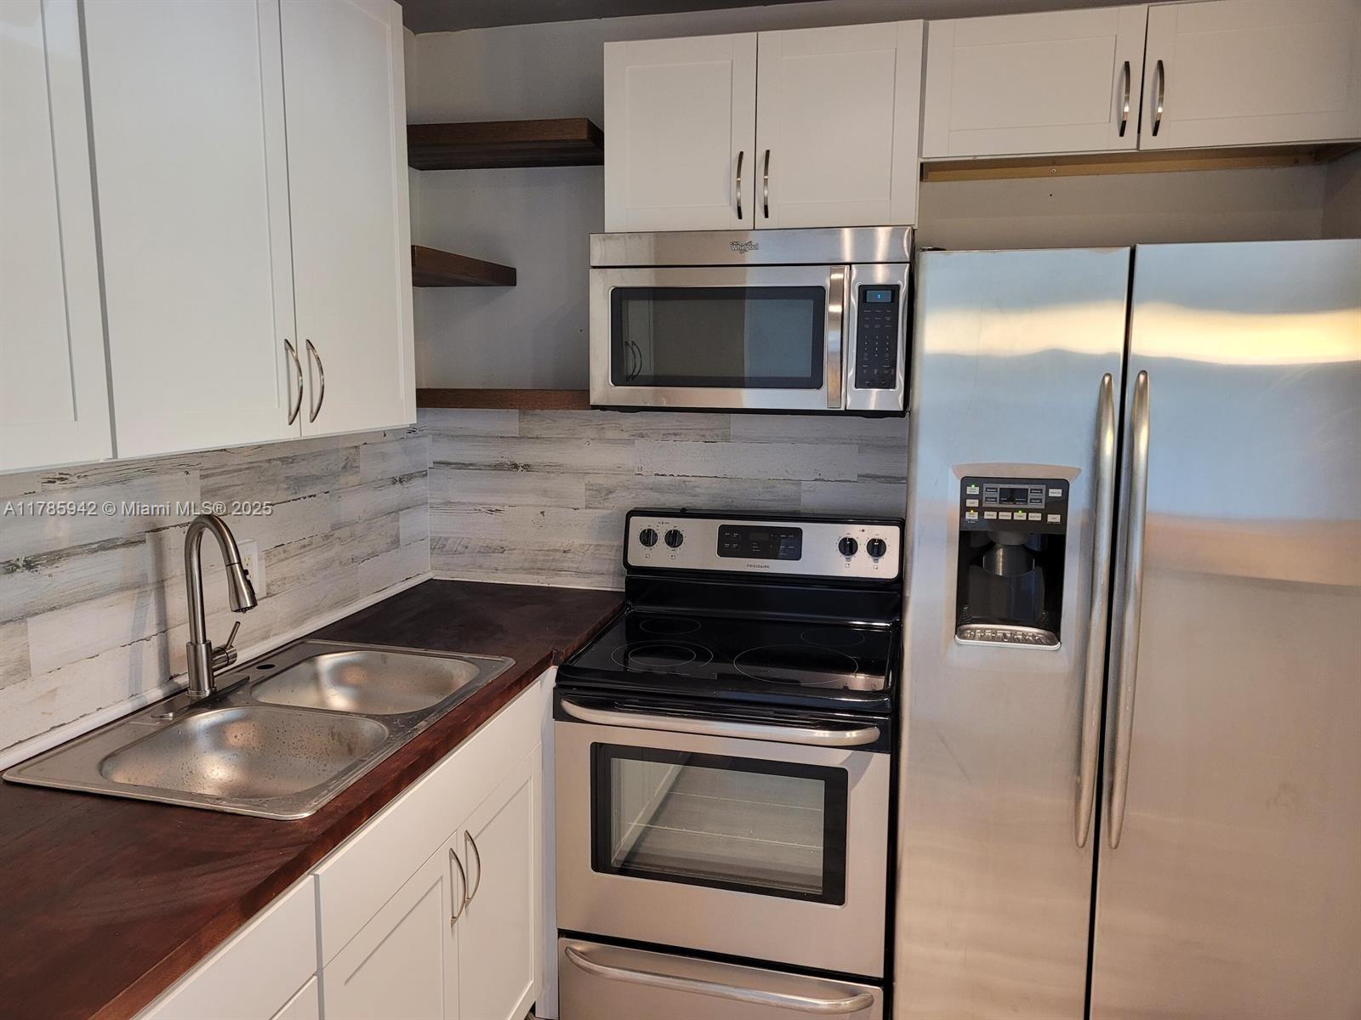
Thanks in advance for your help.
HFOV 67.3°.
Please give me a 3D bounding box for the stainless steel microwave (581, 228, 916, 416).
[{"bbox_3d":[0.195,-0.466,2.588,0.757,0.423,0.408,2,8,13],"label":"stainless steel microwave"}]

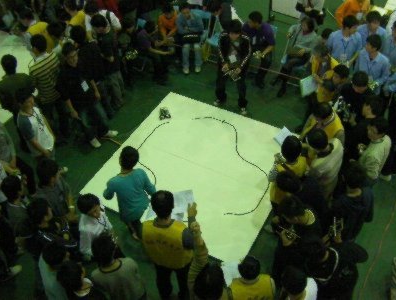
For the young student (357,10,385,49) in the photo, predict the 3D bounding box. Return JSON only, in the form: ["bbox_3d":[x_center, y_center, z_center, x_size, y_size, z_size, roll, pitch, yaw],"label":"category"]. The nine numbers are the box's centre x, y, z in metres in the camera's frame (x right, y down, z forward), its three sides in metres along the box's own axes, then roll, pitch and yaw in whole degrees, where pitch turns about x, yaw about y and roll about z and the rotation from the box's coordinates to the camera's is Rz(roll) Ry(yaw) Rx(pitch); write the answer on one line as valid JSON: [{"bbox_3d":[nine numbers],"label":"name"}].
[{"bbox_3d":[2.387,-1.264,6.433,0.500,1.650,0.400,10,49,12],"label":"young student"}]

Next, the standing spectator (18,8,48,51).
[{"bbox_3d":[-2.444,-1.594,7.172,0.700,1.350,0.550,10,49,12],"label":"standing spectator"}]

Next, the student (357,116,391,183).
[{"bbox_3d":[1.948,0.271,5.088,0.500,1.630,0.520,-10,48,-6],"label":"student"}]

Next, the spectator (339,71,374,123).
[{"bbox_3d":[1.840,-0.297,5.507,0.450,1.660,0.520,-35,55,-27],"label":"spectator"}]

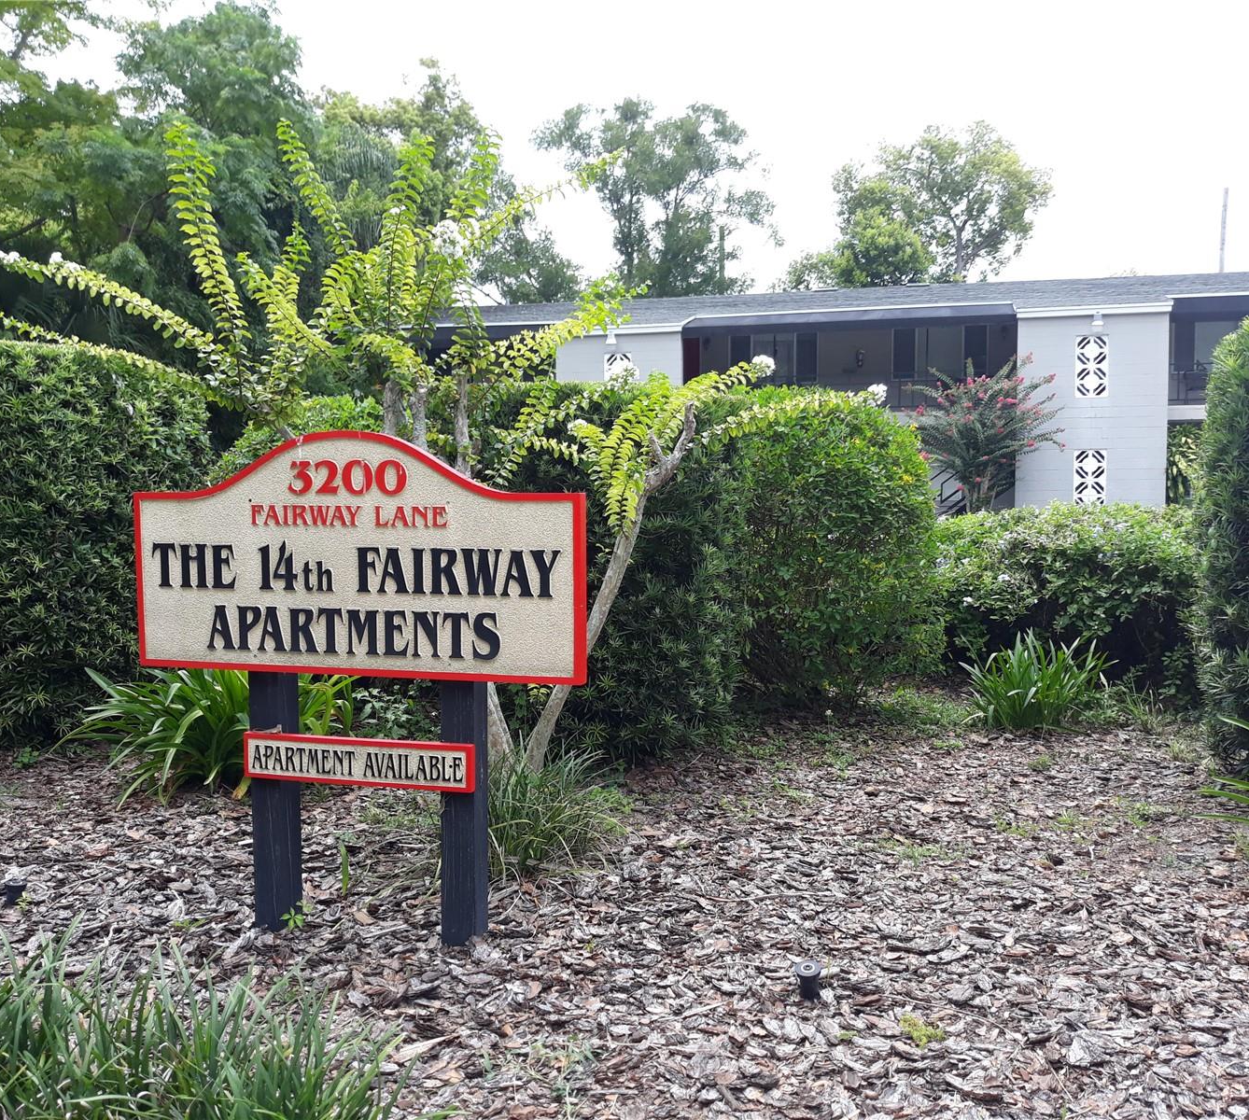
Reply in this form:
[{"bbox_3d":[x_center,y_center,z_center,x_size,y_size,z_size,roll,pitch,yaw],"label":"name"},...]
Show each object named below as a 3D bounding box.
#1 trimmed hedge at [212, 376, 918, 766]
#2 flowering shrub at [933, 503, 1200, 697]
[{"bbox_3d":[-0.220,-0.035,6.111,3.350,1.630,1.700,0,4,6],"label":"trimmed hedge"},{"bbox_3d":[2.651,0.188,7.229,1.750,1.020,1.250,1,4,12],"label":"flowering shrub"}]

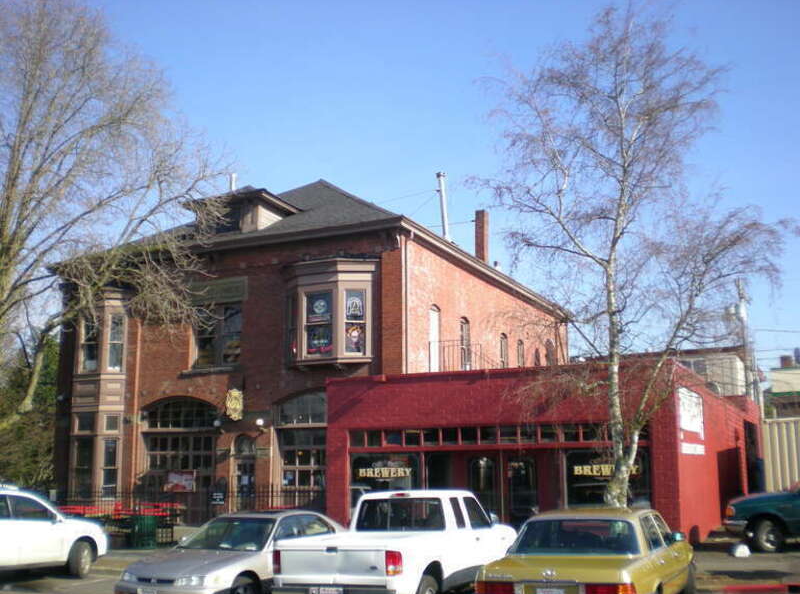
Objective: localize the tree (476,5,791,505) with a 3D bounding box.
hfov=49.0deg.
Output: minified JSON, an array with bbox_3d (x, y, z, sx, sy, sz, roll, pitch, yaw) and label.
[{"bbox_3d":[4.272,-0.418,16.397,5.500,10.750,5.200,-5,-12,25],"label":"tree"}]

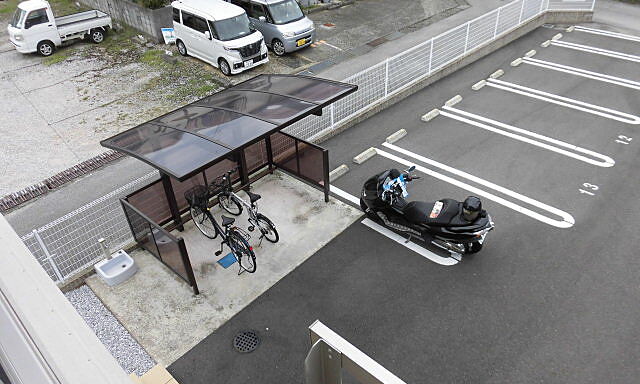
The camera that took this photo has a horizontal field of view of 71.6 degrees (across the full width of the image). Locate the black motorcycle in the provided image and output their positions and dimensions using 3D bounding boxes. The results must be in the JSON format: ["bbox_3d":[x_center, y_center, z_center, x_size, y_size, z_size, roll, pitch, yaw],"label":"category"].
[{"bbox_3d":[1.565,0.266,6.789,2.080,1.170,0.800,17,39,23],"label":"black motorcycle"}]

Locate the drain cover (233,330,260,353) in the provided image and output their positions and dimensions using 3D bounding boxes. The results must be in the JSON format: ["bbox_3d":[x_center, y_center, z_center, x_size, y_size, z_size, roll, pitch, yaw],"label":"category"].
[{"bbox_3d":[-0.928,1.882,5.549,0.320,0.030,0.320,0,36,0],"label":"drain cover"}]

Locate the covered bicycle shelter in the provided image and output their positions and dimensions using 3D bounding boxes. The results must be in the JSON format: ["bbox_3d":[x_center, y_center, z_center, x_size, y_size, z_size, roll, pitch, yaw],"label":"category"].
[{"bbox_3d":[-1.190,-0.288,6.637,2.080,2.250,3.000,27,44,32],"label":"covered bicycle shelter"}]

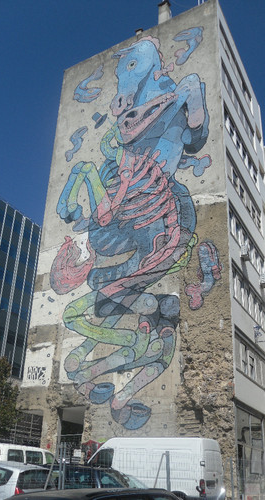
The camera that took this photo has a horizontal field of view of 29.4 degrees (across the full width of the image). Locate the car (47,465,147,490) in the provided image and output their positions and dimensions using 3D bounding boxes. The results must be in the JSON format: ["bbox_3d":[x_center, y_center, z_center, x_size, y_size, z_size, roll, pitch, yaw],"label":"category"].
[{"bbox_3d":[-0.921,6.831,14.063,4.450,1.460,1.760,-9,-28,22],"label":"car"}]

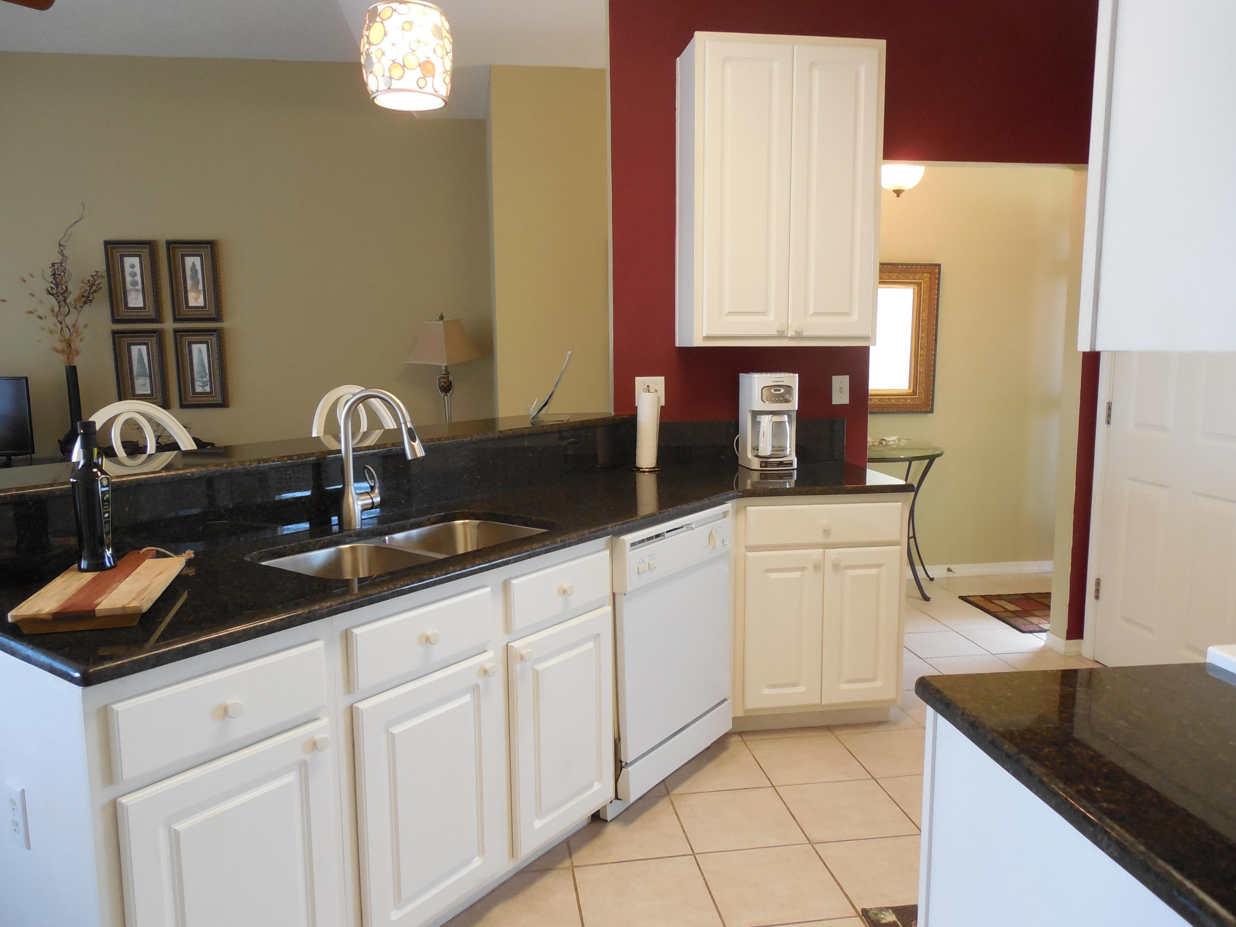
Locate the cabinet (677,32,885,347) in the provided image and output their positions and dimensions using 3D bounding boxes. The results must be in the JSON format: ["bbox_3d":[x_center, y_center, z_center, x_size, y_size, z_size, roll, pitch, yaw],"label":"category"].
[{"bbox_3d":[0.588,-0.967,3.290,0.685,1.066,0.320,-1,7,-8],"label":"cabinet"}]

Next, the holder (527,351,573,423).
[{"bbox_3d":[-0.256,-0.289,3.333,0.155,0.255,0.216,-1,7,-3],"label":"holder"}]

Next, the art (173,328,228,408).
[{"bbox_3d":[-2.597,-0.594,5.573,0.297,0.492,0.035,-2,7,-8],"label":"art"}]

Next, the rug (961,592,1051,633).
[{"bbox_3d":[2.454,0.759,4.707,1.050,0.012,0.650,-2,7,-8],"label":"rug"}]

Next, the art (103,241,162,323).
[{"bbox_3d":[-2.956,-1.106,5.457,0.297,0.492,0.035,-2,7,-8],"label":"art"}]

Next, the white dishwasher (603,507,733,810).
[{"bbox_3d":[-0.038,0.571,2.881,0.610,0.850,0.600,5,9,37],"label":"white dishwasher"}]

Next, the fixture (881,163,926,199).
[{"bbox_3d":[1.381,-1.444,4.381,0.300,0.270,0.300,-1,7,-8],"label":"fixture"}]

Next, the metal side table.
[{"bbox_3d":[1.444,0.339,5.024,0.950,0.785,0.410,-2,7,-8],"label":"metal side table"}]

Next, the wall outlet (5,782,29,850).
[{"bbox_3d":[-1.036,0.603,1.536,0.072,0.114,0.008,5,9,37],"label":"wall outlet"}]

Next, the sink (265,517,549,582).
[{"bbox_3d":[-0.510,0.302,2.225,0.400,0.200,0.710,5,9,37],"label":"sink"}]

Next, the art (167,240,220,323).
[{"bbox_3d":[-2.606,-1.119,5.505,0.297,0.492,0.035,-2,7,-8],"label":"art"}]

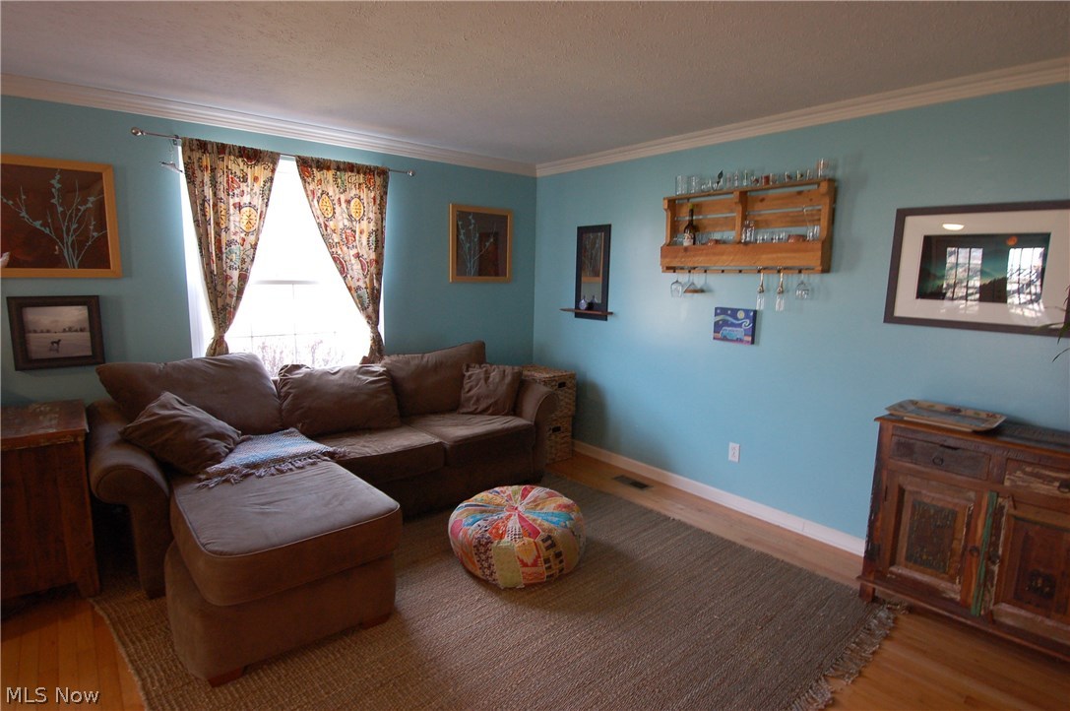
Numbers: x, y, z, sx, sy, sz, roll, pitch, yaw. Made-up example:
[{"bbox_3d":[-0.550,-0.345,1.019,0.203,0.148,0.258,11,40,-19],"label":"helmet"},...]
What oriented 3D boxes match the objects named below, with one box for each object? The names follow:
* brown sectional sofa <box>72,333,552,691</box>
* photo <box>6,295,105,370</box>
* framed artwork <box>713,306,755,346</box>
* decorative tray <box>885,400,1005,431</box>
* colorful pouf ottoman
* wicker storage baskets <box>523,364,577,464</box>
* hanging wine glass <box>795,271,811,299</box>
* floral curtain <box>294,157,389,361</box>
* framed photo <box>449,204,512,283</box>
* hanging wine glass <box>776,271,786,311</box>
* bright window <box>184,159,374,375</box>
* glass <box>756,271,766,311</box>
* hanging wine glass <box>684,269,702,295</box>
[{"bbox_3d":[-0.838,0.508,3.155,2.592,0.970,1.735,-6,11,-39],"label":"brown sectional sofa"},{"bbox_3d":[-2.462,-0.120,2.914,0.356,0.365,0.027,-6,11,-39],"label":"photo"},{"bbox_3d":[1.222,-0.183,3.455,0.036,0.203,0.254,-6,11,-39],"label":"framed artwork"},{"bbox_3d":[1.862,0.280,2.572,0.360,0.035,0.409,-6,11,-40],"label":"decorative tray"},{"bbox_3d":[-0.091,0.922,2.939,0.692,0.360,0.692,1,9,0],"label":"colorful pouf ottoman"},{"bbox_3d":[0.005,0.479,4.774,0.380,0.713,0.570,-6,11,-40],"label":"wicker storage baskets"},{"bbox_3d":[1.529,-0.406,3.216,0.080,0.179,0.080,-6,11,-40],"label":"hanging wine glass"},{"bbox_3d":[-1.306,-0.604,3.927,0.635,1.425,0.100,-6,11,-40],"label":"floral curtain"},{"bbox_3d":[-0.439,-0.908,4.692,0.610,0.603,0.030,-6,11,-40],"label":"framed photo"},{"bbox_3d":[1.372,-0.366,3.147,0.058,0.245,0.058,-6,11,-39],"label":"hanging wine glass"},{"bbox_3d":[-1.615,-0.497,3.805,1.250,1.560,0.090,-6,11,-40],"label":"bright window"},{"bbox_3d":[1.298,-0.381,3.235,0.058,0.245,0.058,-6,11,-39],"label":"glass"},{"bbox_3d":[1.003,-0.473,3.581,0.112,0.168,0.112,-6,11,-39],"label":"hanging wine glass"}]

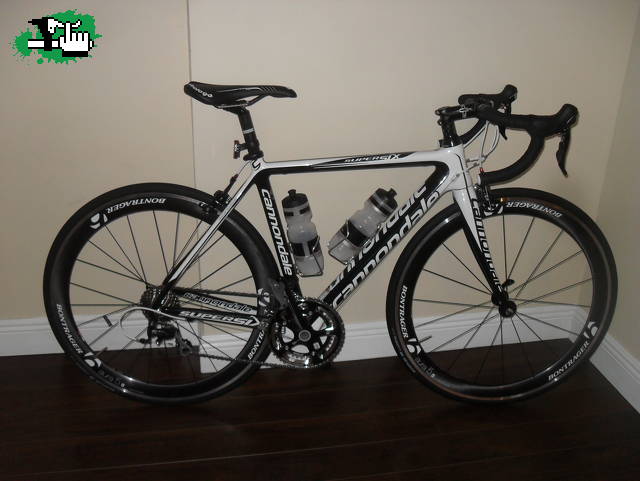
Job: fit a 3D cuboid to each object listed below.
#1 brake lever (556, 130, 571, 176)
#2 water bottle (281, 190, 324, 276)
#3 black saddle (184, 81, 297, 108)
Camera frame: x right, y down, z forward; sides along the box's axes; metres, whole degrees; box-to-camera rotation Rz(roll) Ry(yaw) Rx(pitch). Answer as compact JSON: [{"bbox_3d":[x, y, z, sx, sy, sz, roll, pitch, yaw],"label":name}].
[{"bbox_3d":[0.571,-0.206,1.520,0.034,0.120,0.025,-6,17,-2],"label":"brake lever"},{"bbox_3d":[-0.050,-0.023,1.772,0.076,0.235,0.076,-12,18,2],"label":"water bottle"},{"bbox_3d":[-0.197,-0.373,1.657,0.280,0.059,0.135,1,18,-2],"label":"black saddle"}]

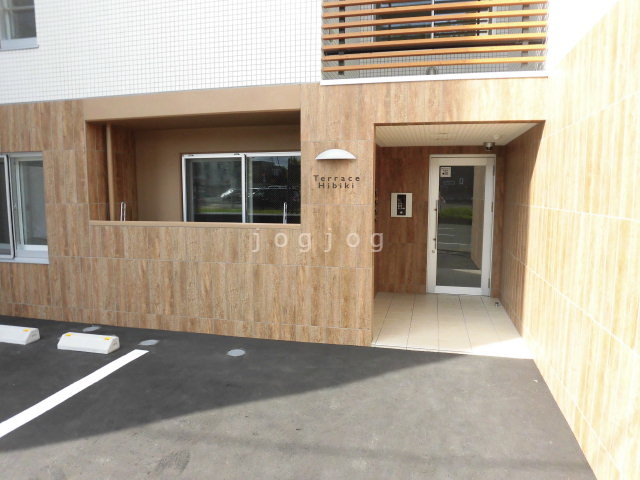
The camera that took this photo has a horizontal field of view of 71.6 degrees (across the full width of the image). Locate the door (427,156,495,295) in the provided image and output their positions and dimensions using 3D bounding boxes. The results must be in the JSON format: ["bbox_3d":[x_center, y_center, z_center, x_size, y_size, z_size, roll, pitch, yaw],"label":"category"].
[{"bbox_3d":[2.037,-0.200,6.438,0.890,2.018,0.070,1,7,14],"label":"door"}]

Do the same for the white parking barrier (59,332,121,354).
[{"bbox_3d":[-2.307,1.028,4.439,0.581,0.120,0.190,1,6,13],"label":"white parking barrier"}]

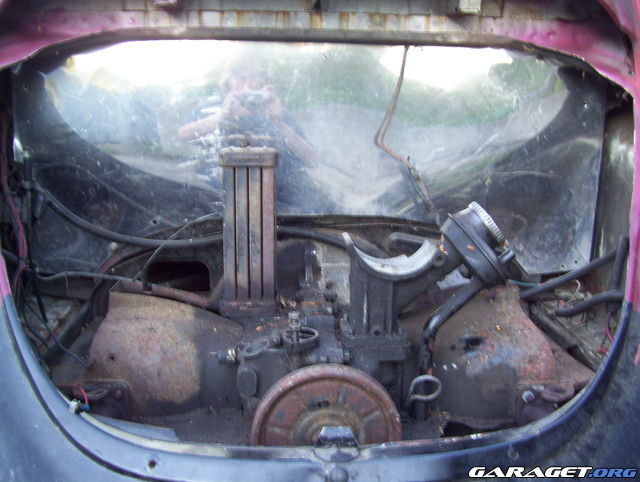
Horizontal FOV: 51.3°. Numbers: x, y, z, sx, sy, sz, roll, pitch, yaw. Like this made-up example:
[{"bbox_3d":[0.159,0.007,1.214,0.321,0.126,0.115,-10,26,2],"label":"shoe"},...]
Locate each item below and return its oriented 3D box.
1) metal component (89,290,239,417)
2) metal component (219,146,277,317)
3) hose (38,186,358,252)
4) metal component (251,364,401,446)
[{"bbox_3d":[-0.203,0.158,0.920,0.195,0.108,0.240,-1,10,-5],"label":"metal component"},{"bbox_3d":[-0.103,-0.019,0.961,0.079,0.236,0.075,-1,10,-5],"label":"metal component"},{"bbox_3d":[-0.180,-0.031,1.032,0.487,0.111,0.042,-1,10,-5],"label":"hose"},{"bbox_3d":[0.006,0.230,0.780,0.173,0.173,0.038,-1,10,-5],"label":"metal component"}]

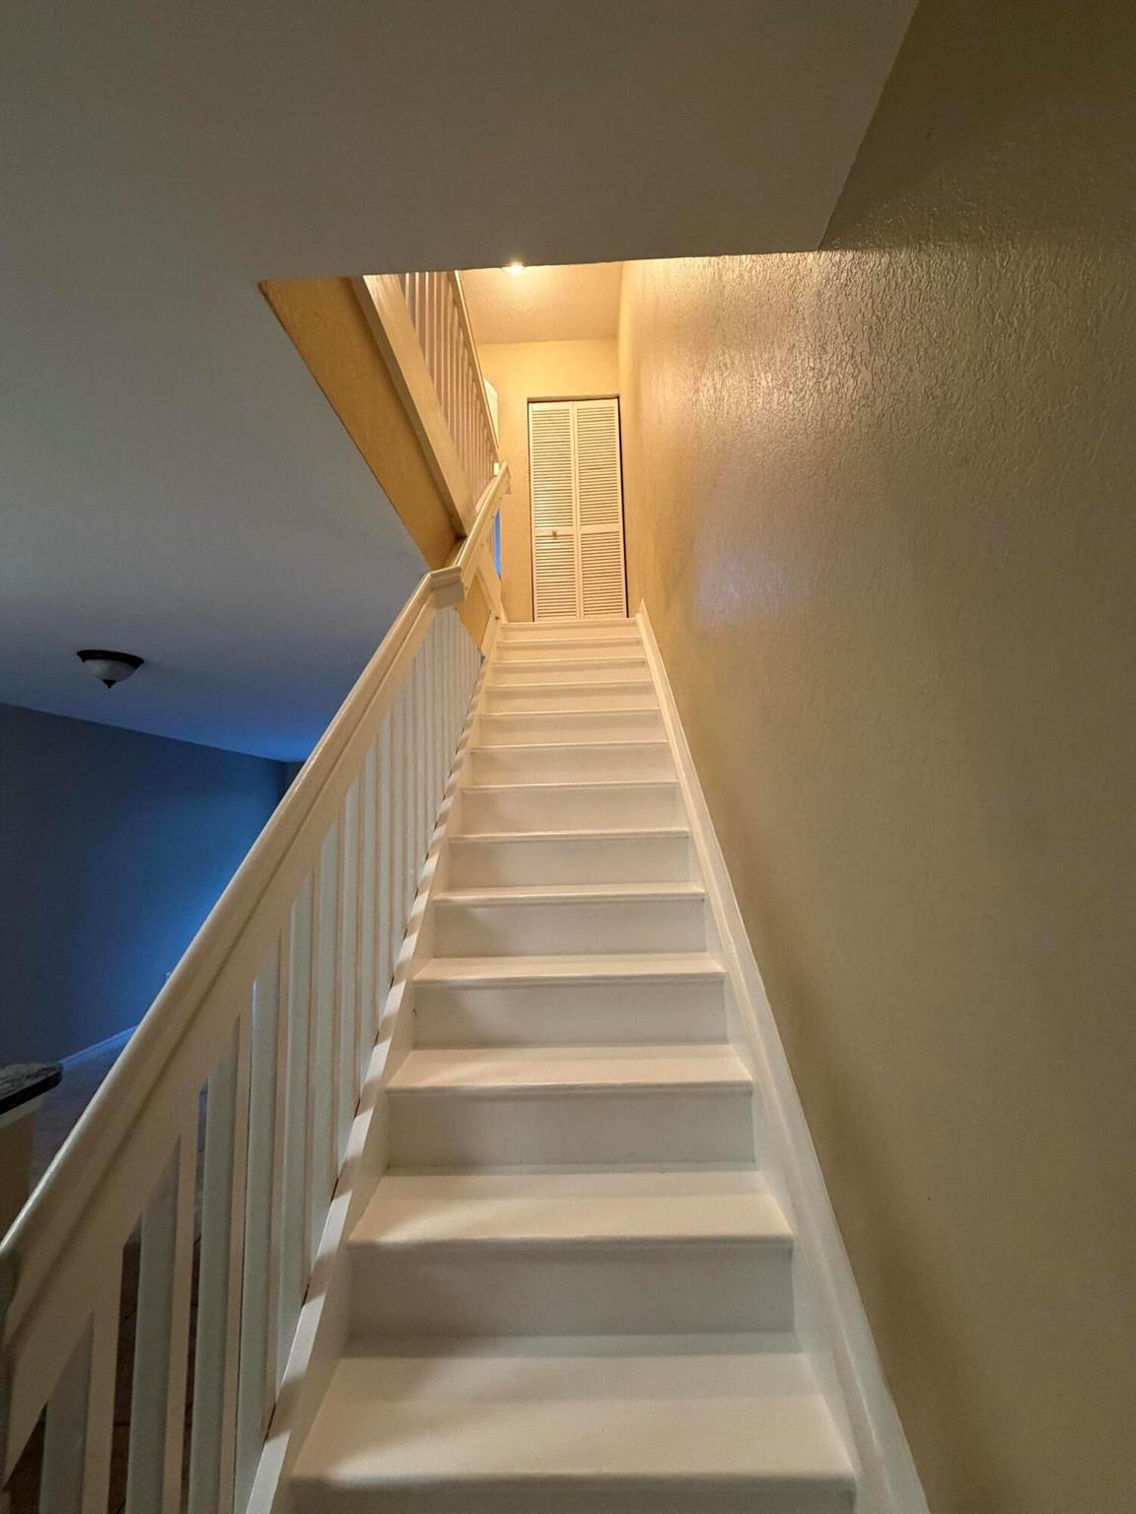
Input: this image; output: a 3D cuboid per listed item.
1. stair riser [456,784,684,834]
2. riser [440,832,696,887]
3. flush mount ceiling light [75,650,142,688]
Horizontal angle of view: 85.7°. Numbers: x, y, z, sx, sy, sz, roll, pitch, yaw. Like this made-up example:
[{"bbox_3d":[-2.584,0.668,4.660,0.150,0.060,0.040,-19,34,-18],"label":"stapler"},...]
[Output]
[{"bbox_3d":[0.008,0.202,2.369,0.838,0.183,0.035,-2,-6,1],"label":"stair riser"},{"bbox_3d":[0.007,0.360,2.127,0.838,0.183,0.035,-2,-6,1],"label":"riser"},{"bbox_3d":[-2.473,-0.452,3.314,0.292,0.174,0.292,-2,-6,1],"label":"flush mount ceiling light"}]

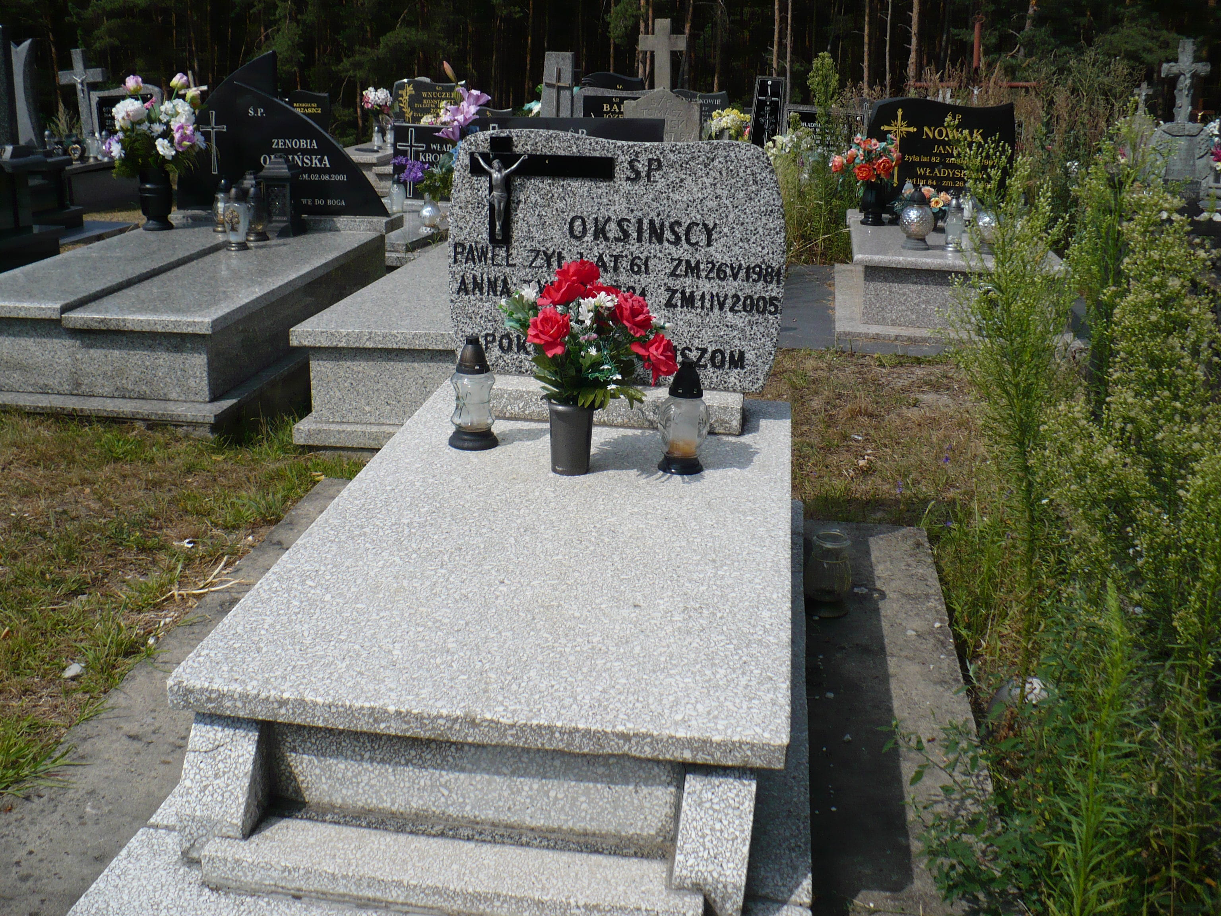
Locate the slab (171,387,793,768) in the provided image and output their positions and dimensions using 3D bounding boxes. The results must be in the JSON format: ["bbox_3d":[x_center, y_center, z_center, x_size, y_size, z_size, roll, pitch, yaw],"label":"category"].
[{"bbox_3d":[-0.096,0.118,2.829,0.967,0.046,1.799,4,19,6],"label":"slab"}]

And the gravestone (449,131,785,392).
[{"bbox_3d":[0.013,-0.535,3.518,0.900,0.680,0.090,3,18,7],"label":"gravestone"}]

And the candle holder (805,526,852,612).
[{"bbox_3d":[0.547,0.286,3.245,0.118,0.192,0.118,3,18,7],"label":"candle holder"}]

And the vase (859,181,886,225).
[{"bbox_3d":[1.361,-1.323,6.730,0.133,0.215,0.133,4,19,7],"label":"vase"}]

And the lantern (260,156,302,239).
[{"bbox_3d":[-1.552,-1.245,6.168,0.168,0.357,0.168,4,19,7],"label":"lantern"}]

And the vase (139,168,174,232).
[{"bbox_3d":[-2.177,-1.240,6.250,0.165,0.300,0.165,4,18,10],"label":"vase"}]

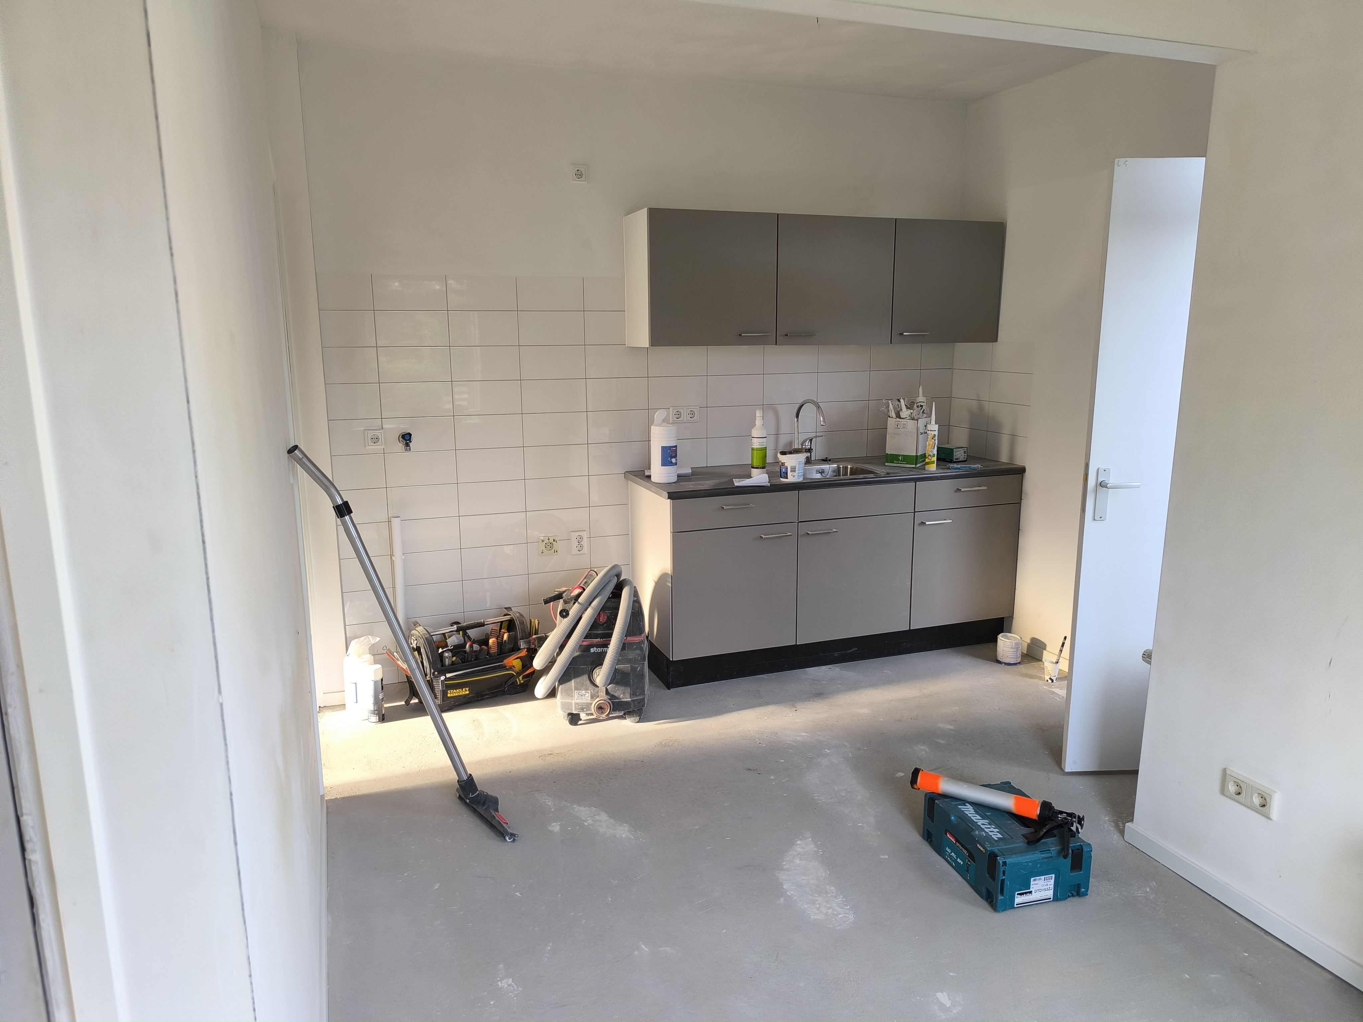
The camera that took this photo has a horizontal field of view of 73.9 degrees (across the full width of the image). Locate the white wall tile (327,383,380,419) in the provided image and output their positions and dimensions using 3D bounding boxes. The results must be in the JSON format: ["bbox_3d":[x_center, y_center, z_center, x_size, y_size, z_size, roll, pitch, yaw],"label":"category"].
[{"bbox_3d":[-1.378,-0.459,3.819,0.209,0.148,0.010,-4,12,-20],"label":"white wall tile"}]

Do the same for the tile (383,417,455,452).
[{"bbox_3d":[-1.143,-0.335,3.956,0.298,0.148,0.010,-4,12,-20],"label":"tile"}]

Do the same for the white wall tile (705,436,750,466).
[{"bbox_3d":[0.266,-0.296,4.492,0.298,0.148,0.010,-4,12,-20],"label":"white wall tile"}]

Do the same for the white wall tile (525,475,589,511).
[{"bbox_3d":[-0.574,-0.081,4.189,0.297,0.147,0.010,-4,12,-20],"label":"white wall tile"}]

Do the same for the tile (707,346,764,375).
[{"bbox_3d":[0.267,-0.737,4.408,0.299,0.149,0.010,-4,12,-20],"label":"tile"}]

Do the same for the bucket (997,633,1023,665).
[{"bbox_3d":[1.562,0.658,4.305,0.110,0.120,0.110,0,11,0],"label":"bucket"}]

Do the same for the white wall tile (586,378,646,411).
[{"bbox_3d":[-0.297,-0.546,4.232,0.299,0.149,0.010,-4,12,-20],"label":"white wall tile"}]

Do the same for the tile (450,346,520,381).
[{"bbox_3d":[-0.859,-0.647,3.982,0.298,0.148,0.010,-5,12,-20],"label":"tile"}]

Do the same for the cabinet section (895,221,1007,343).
[{"bbox_3d":[1.225,-1.121,4.494,0.613,0.571,0.334,-4,12,-20],"label":"cabinet section"}]

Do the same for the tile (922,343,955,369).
[{"bbox_3d":[1.345,-0.818,4.768,0.192,0.147,0.010,-4,12,-20],"label":"tile"}]

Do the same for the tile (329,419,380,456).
[{"bbox_3d":[-1.384,-0.315,3.866,0.210,0.149,0.010,-4,12,-20],"label":"tile"}]

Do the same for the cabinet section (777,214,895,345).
[{"bbox_3d":[0.654,-1.078,4.290,0.603,0.571,0.334,-4,12,-20],"label":"cabinet section"}]

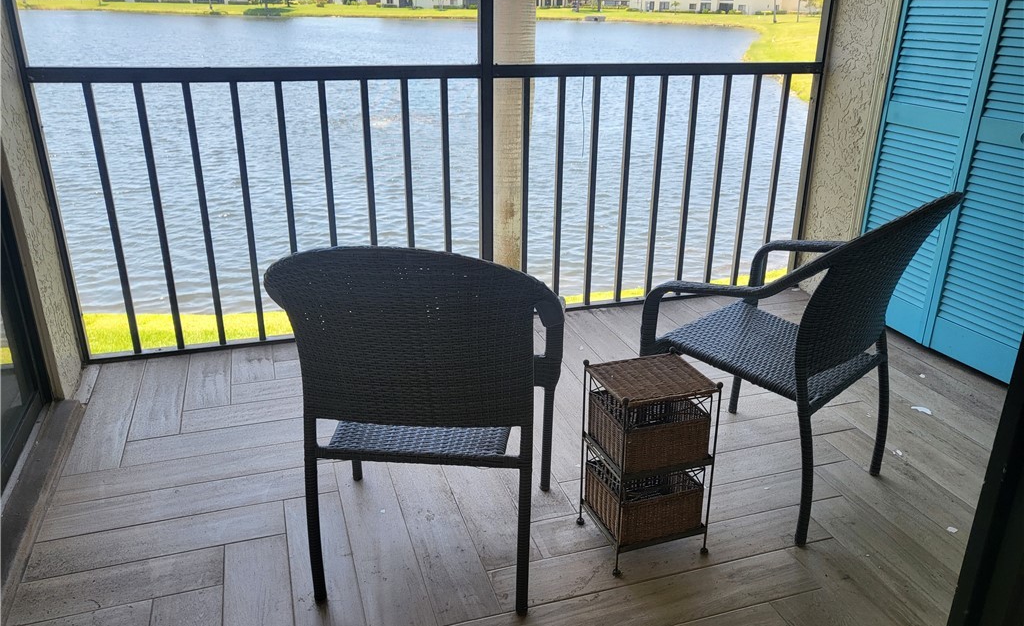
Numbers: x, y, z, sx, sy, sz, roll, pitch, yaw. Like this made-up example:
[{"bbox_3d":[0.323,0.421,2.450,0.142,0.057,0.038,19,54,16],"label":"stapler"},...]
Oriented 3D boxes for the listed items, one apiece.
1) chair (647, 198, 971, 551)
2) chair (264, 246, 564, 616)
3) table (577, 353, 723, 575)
[{"bbox_3d":[0.786,0.067,2.101,0.600,0.890,0.635,-19,29,-40],"label":"chair"},{"bbox_3d":[-0.193,0.187,1.783,0.600,0.890,0.635,2,22,4],"label":"chair"},{"bbox_3d":[0.338,0.360,1.916,0.265,0.477,0.225,-7,23,-18],"label":"table"}]

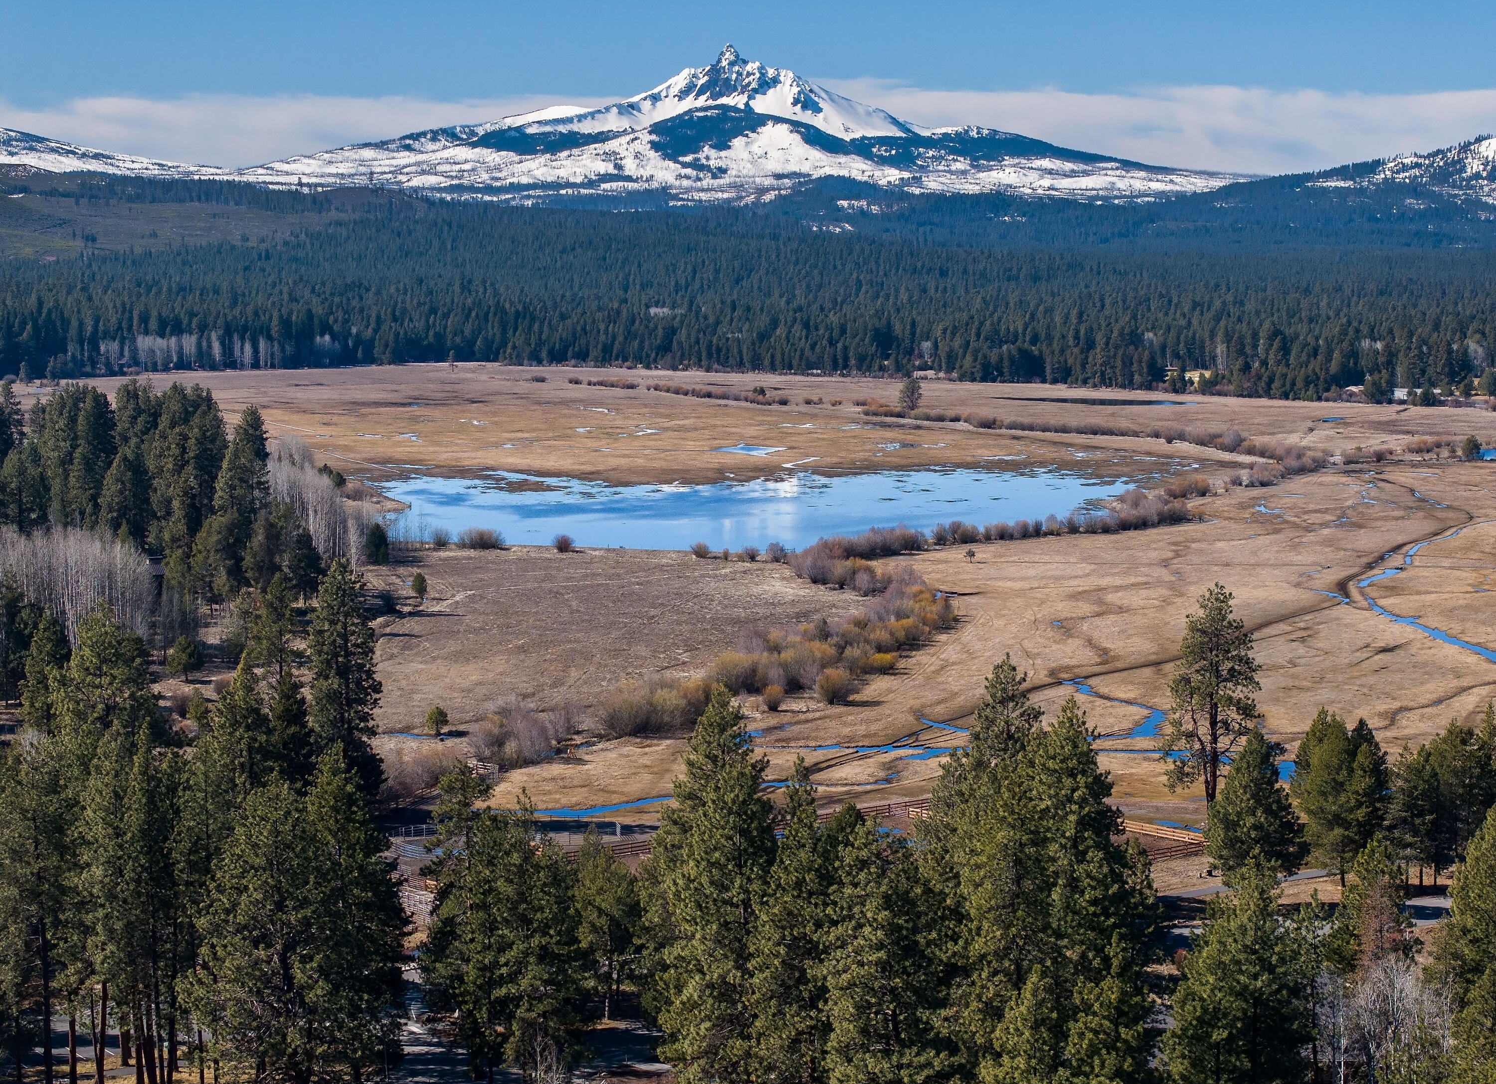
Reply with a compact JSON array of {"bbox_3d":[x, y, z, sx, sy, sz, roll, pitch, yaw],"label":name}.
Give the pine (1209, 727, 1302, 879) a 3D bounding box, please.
[{"bbox_3d":[63.460,32.280,377.030,12.240,19.350,11.870,0,5,0],"label":"pine"}]

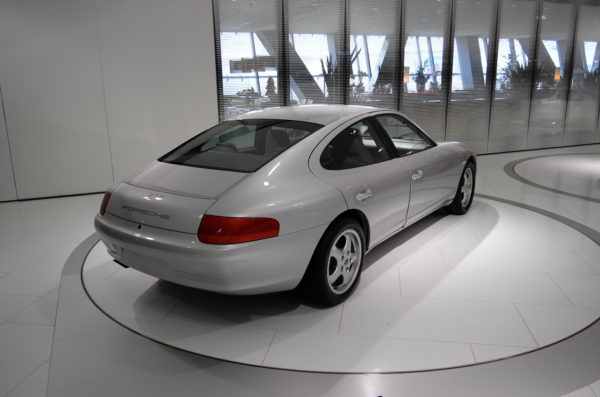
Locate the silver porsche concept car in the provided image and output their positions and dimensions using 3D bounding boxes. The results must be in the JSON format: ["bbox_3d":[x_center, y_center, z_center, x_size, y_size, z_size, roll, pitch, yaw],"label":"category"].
[{"bbox_3d":[0.375,-0.268,4.585,1.850,1.335,4.640,9,17,35],"label":"silver porsche concept car"}]

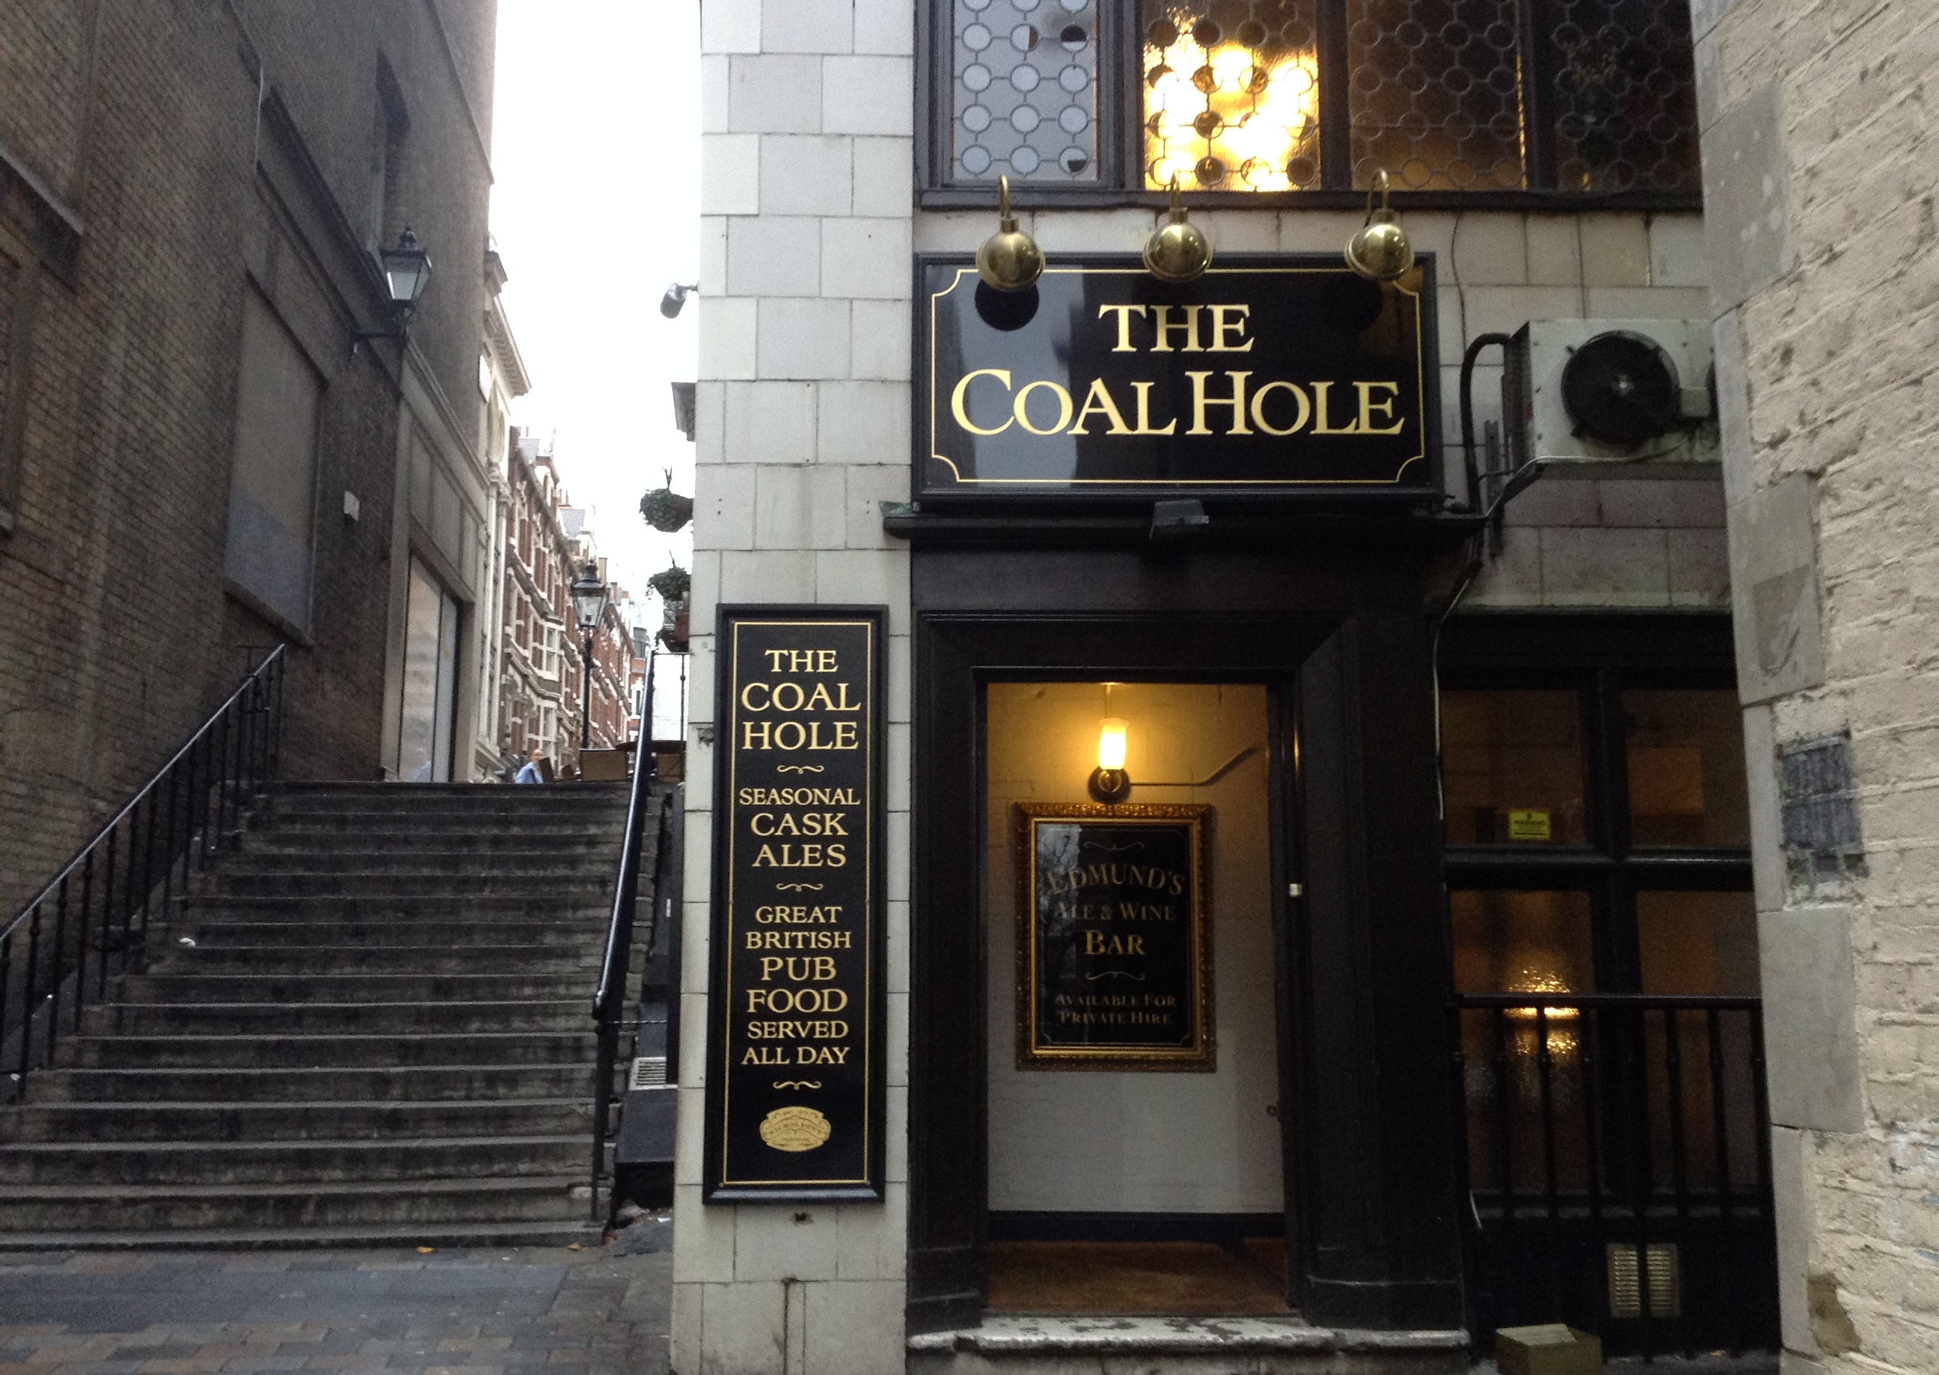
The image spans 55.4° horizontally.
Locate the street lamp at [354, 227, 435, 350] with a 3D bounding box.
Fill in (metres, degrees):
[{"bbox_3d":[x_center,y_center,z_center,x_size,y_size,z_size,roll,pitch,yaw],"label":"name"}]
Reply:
[{"bbox_3d":[-5.358,-3.708,17.202,0.707,1.154,0.440,1,-9,-6],"label":"street lamp"}]

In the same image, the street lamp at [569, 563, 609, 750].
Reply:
[{"bbox_3d":[-5.056,0.184,24.281,0.460,3.700,0.460,0,-9,0],"label":"street lamp"}]

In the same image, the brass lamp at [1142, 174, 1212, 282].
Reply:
[{"bbox_3d":[0.765,-1.697,6.899,0.245,0.439,0.455,0,-9,0],"label":"brass lamp"}]

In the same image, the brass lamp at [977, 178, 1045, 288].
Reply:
[{"bbox_3d":[0.148,-1.683,6.898,0.245,0.480,0.455,0,-9,0],"label":"brass lamp"}]

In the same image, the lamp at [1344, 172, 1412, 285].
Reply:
[{"bbox_3d":[1.501,-1.714,6.899,0.245,0.475,0.455,0,-9,0],"label":"lamp"}]

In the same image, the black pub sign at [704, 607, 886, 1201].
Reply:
[{"bbox_3d":[-0.597,0.739,6.509,0.614,2.078,0.055,0,-9,0],"label":"black pub sign"}]

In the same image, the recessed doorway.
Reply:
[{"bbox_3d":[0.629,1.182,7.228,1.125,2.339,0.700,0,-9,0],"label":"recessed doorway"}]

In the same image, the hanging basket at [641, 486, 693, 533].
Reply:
[{"bbox_3d":[-2.597,-1.531,15.940,0.500,0.417,0.500,0,-9,0],"label":"hanging basket"}]

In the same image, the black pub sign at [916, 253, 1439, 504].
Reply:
[{"bbox_3d":[0.781,-1.161,6.969,1.966,0.960,0.090,0,-9,0],"label":"black pub sign"}]

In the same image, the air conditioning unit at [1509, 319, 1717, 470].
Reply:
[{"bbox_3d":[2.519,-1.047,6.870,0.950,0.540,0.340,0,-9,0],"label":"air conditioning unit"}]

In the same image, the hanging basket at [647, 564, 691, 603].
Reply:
[{"bbox_3d":[-3.002,-1.049,18.801,0.500,0.394,0.500,0,-9,0],"label":"hanging basket"}]

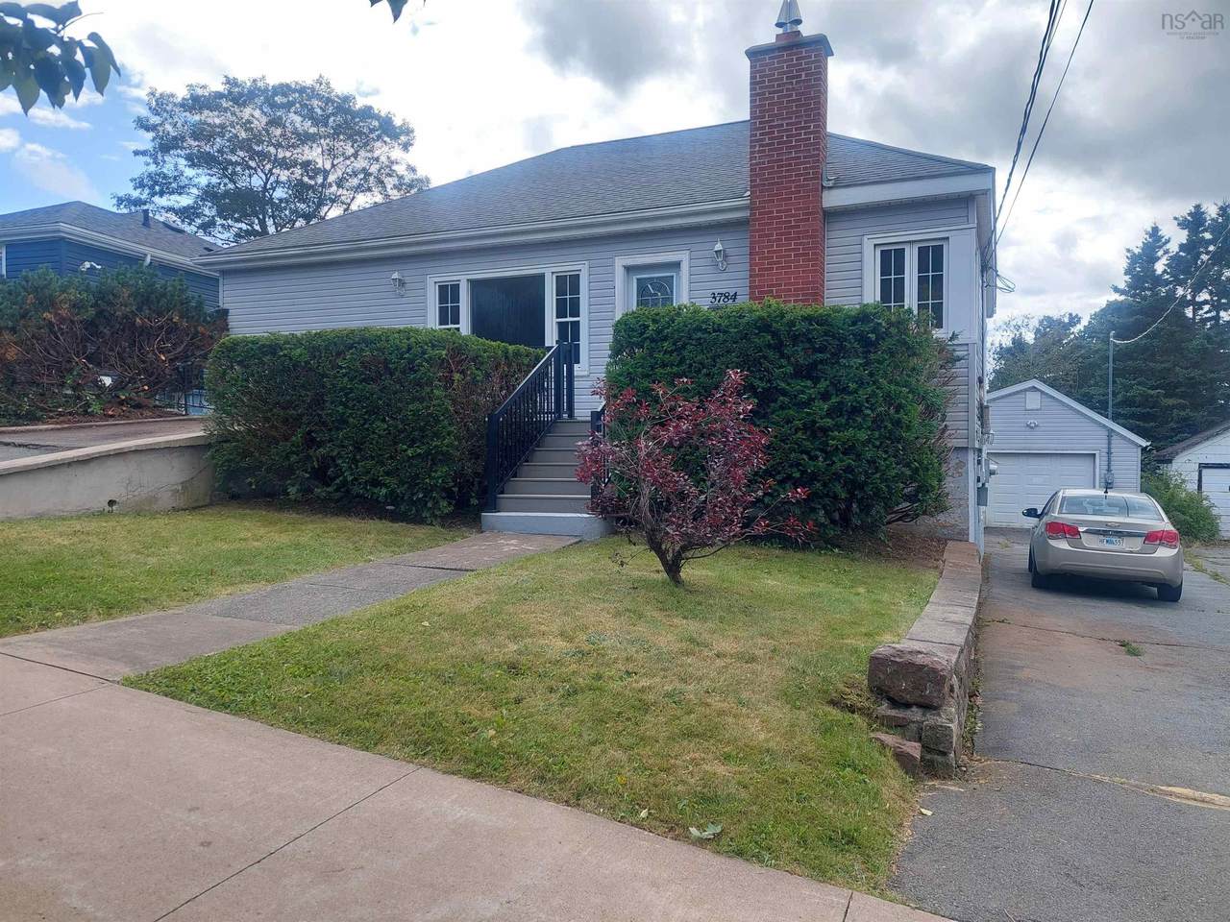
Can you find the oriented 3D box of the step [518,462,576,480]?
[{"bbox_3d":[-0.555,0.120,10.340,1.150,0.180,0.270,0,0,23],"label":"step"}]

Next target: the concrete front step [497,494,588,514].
[{"bbox_3d":[-0.674,0.482,9.615,1.330,0.178,0.290,0,1,22],"label":"concrete front step"}]

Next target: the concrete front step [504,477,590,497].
[{"bbox_3d":[-0.577,0.303,9.854,1.330,0.179,0.290,0,1,22],"label":"concrete front step"}]

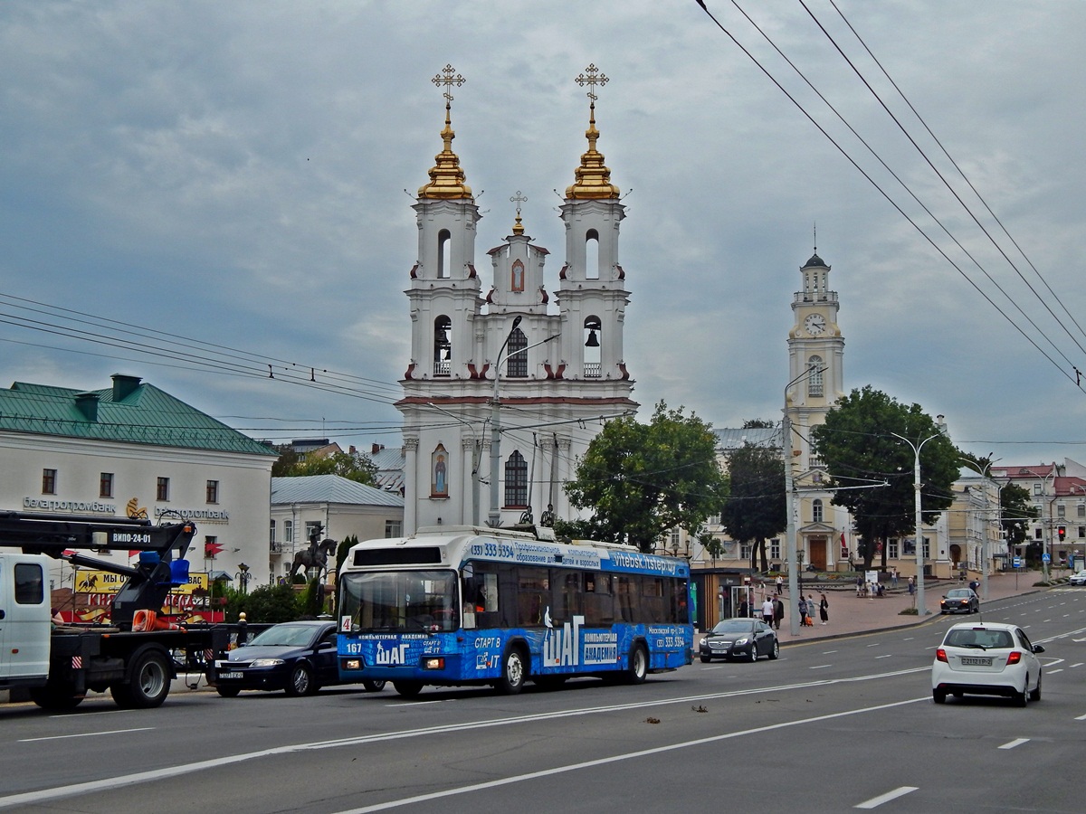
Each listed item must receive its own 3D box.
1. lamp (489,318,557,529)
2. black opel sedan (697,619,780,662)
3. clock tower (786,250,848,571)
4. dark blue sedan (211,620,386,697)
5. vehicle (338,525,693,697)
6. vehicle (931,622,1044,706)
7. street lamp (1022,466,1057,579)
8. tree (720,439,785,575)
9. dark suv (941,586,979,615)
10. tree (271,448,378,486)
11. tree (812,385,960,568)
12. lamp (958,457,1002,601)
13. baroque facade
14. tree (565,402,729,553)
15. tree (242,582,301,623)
[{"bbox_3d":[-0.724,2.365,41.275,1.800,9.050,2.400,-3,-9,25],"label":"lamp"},{"bbox_3d":[7.080,8.380,55.300,1.860,1.500,4.830,-2,-7,23],"label":"black opel sedan"},{"bbox_3d":[29.843,0.346,167.804,6.800,35.269,6.800,-1,-8,12],"label":"clock tower"},{"bbox_3d":[-4.673,4.910,30.492,1.770,1.430,4.580,-3,-9,25],"label":"dark blue sedan"},{"bbox_3d":[-0.060,4.251,32.460,2.500,3.220,11.930,-3,-9,25],"label":"vehicle"},{"bbox_3d":[8.750,4.970,30.000,1.700,1.510,3.950,-2,-7,23],"label":"vehicle"},{"bbox_3d":[49.475,11.658,152.655,3.700,11.400,0.700,-3,-7,27],"label":"street lamp"},{"bbox_3d":[20.855,9.896,153.063,6.700,13.296,6.700,0,-8,0],"label":"tree"},{"bbox_3d":[26.677,12.359,97.928,1.820,1.620,4.400,-3,-9,25],"label":"dark suv"},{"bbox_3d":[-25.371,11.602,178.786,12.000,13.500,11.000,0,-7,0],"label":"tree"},{"bbox_3d":[34.015,7.189,153.058,15.000,18.400,14.000,0,-7,0],"label":"tree"},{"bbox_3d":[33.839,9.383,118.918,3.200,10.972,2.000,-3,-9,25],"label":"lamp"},{"bbox_3d":[-1.665,-5.794,148.985,20.990,47.430,32.740,0,-7,2],"label":"baroque facade"},{"bbox_3d":[5.265,5.348,77.988,8.300,11.309,8.000,0,-8,0],"label":"tree"},{"bbox_3d":[-12.731,9.276,72.126,2.800,2.300,2.600,0,-7,0],"label":"tree"}]

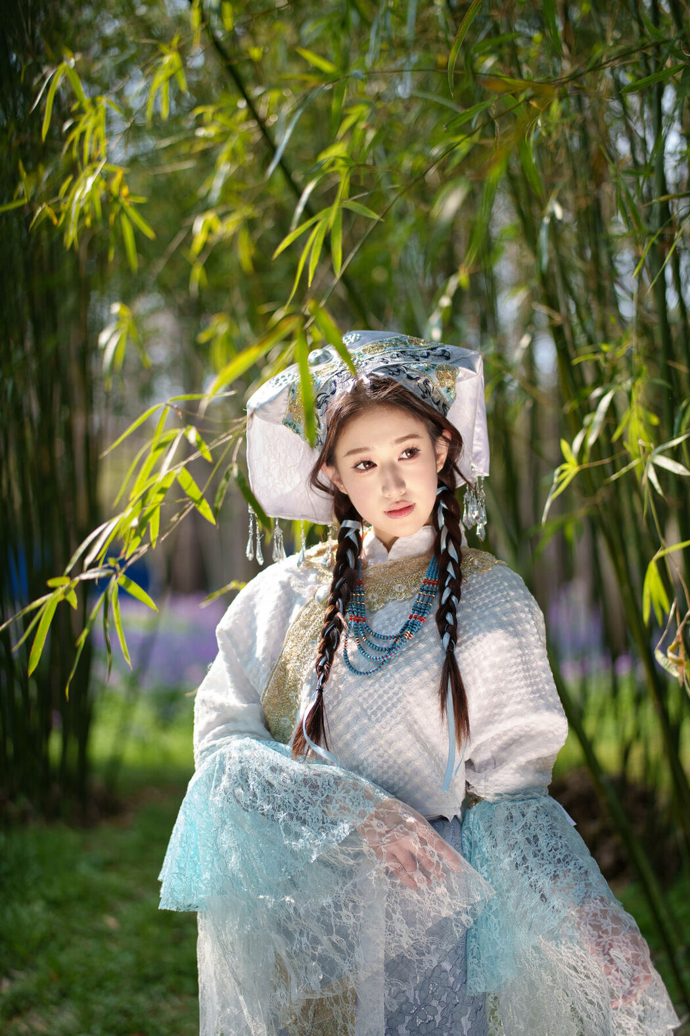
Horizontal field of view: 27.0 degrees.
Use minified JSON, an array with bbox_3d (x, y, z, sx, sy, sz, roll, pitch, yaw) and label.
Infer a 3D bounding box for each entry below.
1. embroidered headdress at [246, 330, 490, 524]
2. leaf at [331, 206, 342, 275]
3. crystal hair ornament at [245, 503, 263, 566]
[{"bbox_3d":[0.031,-0.116,1.950,0.320,0.250,0.240,-10,2,-7],"label":"embroidered headdress"},{"bbox_3d":[-0.011,-0.377,1.950,0.017,0.094,0.015,0,-1,0],"label":"leaf"},{"bbox_3d":[-0.123,0.022,1.940,0.025,0.083,0.020,0,-1,0],"label":"crystal hair ornament"}]

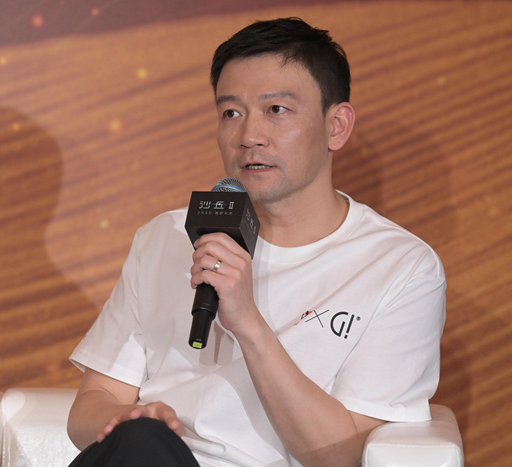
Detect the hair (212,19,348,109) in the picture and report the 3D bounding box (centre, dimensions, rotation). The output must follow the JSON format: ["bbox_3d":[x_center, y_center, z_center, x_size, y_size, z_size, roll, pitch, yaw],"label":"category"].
[{"bbox_3d":[0.034,-0.213,4.790,0.170,0.155,0.210,-6,-4,28],"label":"hair"}]

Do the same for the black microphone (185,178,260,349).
[{"bbox_3d":[-0.055,0.036,4.630,0.074,0.250,0.074,1,-32,16],"label":"black microphone"}]

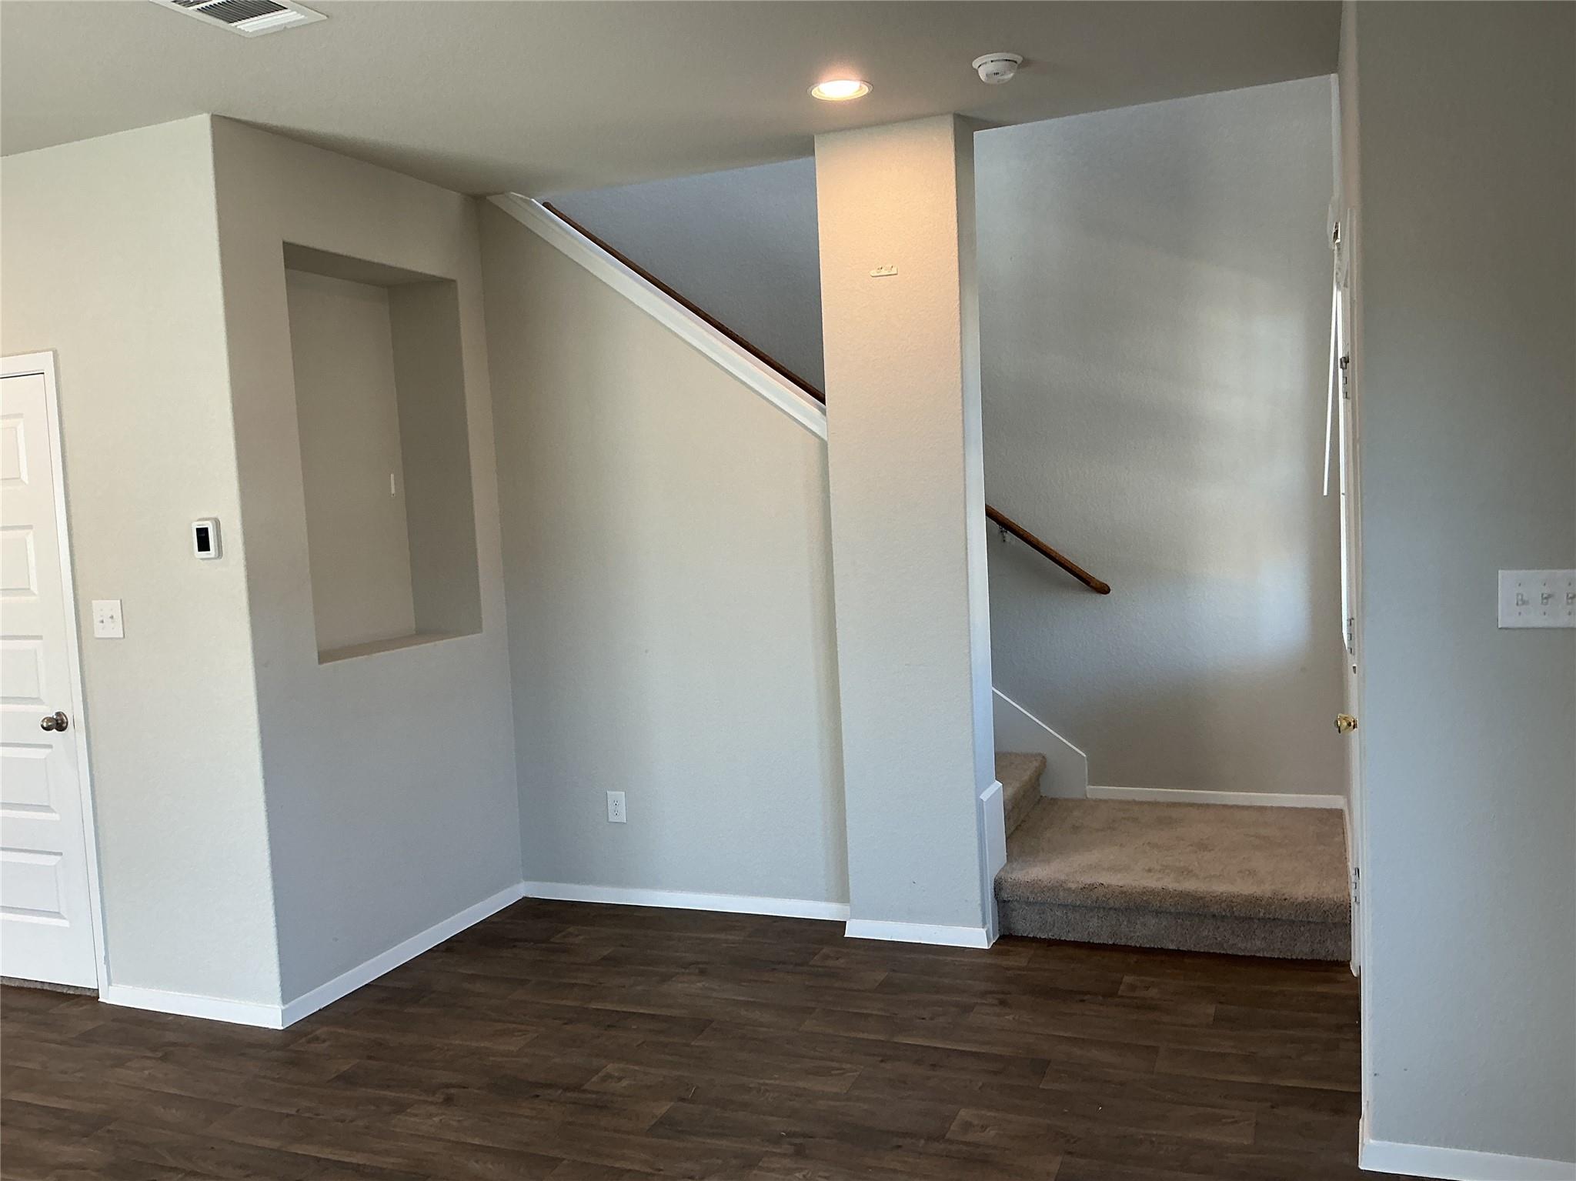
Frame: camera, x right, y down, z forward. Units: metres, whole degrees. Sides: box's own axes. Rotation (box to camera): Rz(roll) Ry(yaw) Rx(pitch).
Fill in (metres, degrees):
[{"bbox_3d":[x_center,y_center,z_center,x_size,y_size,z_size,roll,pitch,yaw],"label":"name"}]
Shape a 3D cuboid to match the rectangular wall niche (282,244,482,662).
[{"bbox_3d":[-1.519,-0.462,4.655,0.312,1.337,0.890,-1,4,22],"label":"rectangular wall niche"}]

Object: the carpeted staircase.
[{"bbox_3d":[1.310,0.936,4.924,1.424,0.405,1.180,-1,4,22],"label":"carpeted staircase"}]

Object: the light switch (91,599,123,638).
[{"bbox_3d":[-2.164,0.092,4.193,0.119,0.118,0.012,-1,4,22],"label":"light switch"}]

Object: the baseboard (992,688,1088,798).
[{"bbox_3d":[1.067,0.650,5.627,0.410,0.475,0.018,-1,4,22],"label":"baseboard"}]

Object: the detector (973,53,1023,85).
[{"bbox_3d":[0.596,-1.473,3.743,0.145,0.055,0.145,-1,4,22],"label":"detector"}]

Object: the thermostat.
[{"bbox_3d":[-1.756,-0.153,3.992,0.090,0.115,0.030,-1,4,22],"label":"thermostat"}]

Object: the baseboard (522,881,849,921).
[{"bbox_3d":[-0.415,1.180,5.007,1.380,0.064,0.016,-1,4,22],"label":"baseboard"}]

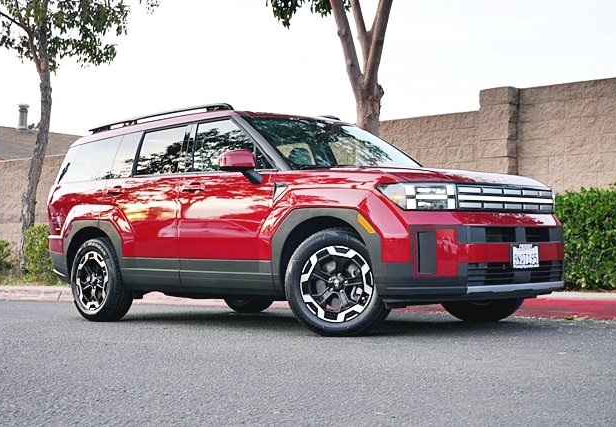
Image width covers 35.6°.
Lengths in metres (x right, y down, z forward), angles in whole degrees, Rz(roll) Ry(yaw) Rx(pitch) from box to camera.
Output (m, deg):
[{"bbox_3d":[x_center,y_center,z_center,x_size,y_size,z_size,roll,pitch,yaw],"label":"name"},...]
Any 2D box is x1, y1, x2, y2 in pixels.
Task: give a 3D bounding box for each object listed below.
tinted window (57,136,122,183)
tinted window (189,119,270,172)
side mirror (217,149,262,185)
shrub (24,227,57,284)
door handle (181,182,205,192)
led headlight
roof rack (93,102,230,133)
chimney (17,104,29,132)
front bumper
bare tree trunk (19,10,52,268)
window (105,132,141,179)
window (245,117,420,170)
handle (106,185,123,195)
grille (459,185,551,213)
[{"bbox_3d":[-1.970,-0.464,8.721,0.880,0.420,0.070,-3,-23,44],"label":"tinted window"},{"bbox_3d":[-0.575,-0.527,7.373,0.940,0.450,0.110,-3,-4,43],"label":"tinted window"},{"bbox_3d":[-0.480,-0.341,6.997,0.180,0.250,0.270,-3,-3,44],"label":"side mirror"},{"bbox_3d":[-4.480,0.683,16.200,0.620,1.000,0.620,-2,-4,43],"label":"shrub"},{"bbox_3d":[-0.896,-0.203,7.495,0.250,0.060,0.060,-3,-4,43],"label":"door handle"},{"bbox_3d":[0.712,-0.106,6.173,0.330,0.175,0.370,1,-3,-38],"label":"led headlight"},{"bbox_3d":[-1.301,-0.810,8.313,1.990,0.085,0.070,-3,-4,43],"label":"roof rack"},{"bbox_3d":[-8.317,-2.785,28.000,0.330,0.800,0.330,-1,-2,-16],"label":"chimney"},{"bbox_3d":[1.280,0.355,6.687,0.580,0.530,1.870,-3,-4,43],"label":"front bumper"},{"bbox_3d":[-4.115,-1.117,14.500,0.500,3.950,0.360,-1,-2,-16],"label":"bare tree trunk"},{"bbox_3d":[-1.568,-0.499,8.325,0.350,0.420,0.060,-3,-23,44],"label":"window"},{"bbox_3d":[0.197,-0.547,7.750,1.450,0.150,0.780,1,35,-46],"label":"window"},{"bbox_3d":[-1.652,-0.203,8.220,0.240,0.060,0.060,-3,-4,43],"label":"handle"},{"bbox_3d":[1.381,-0.099,6.614,0.100,0.180,1.200,-3,-3,44],"label":"grille"}]

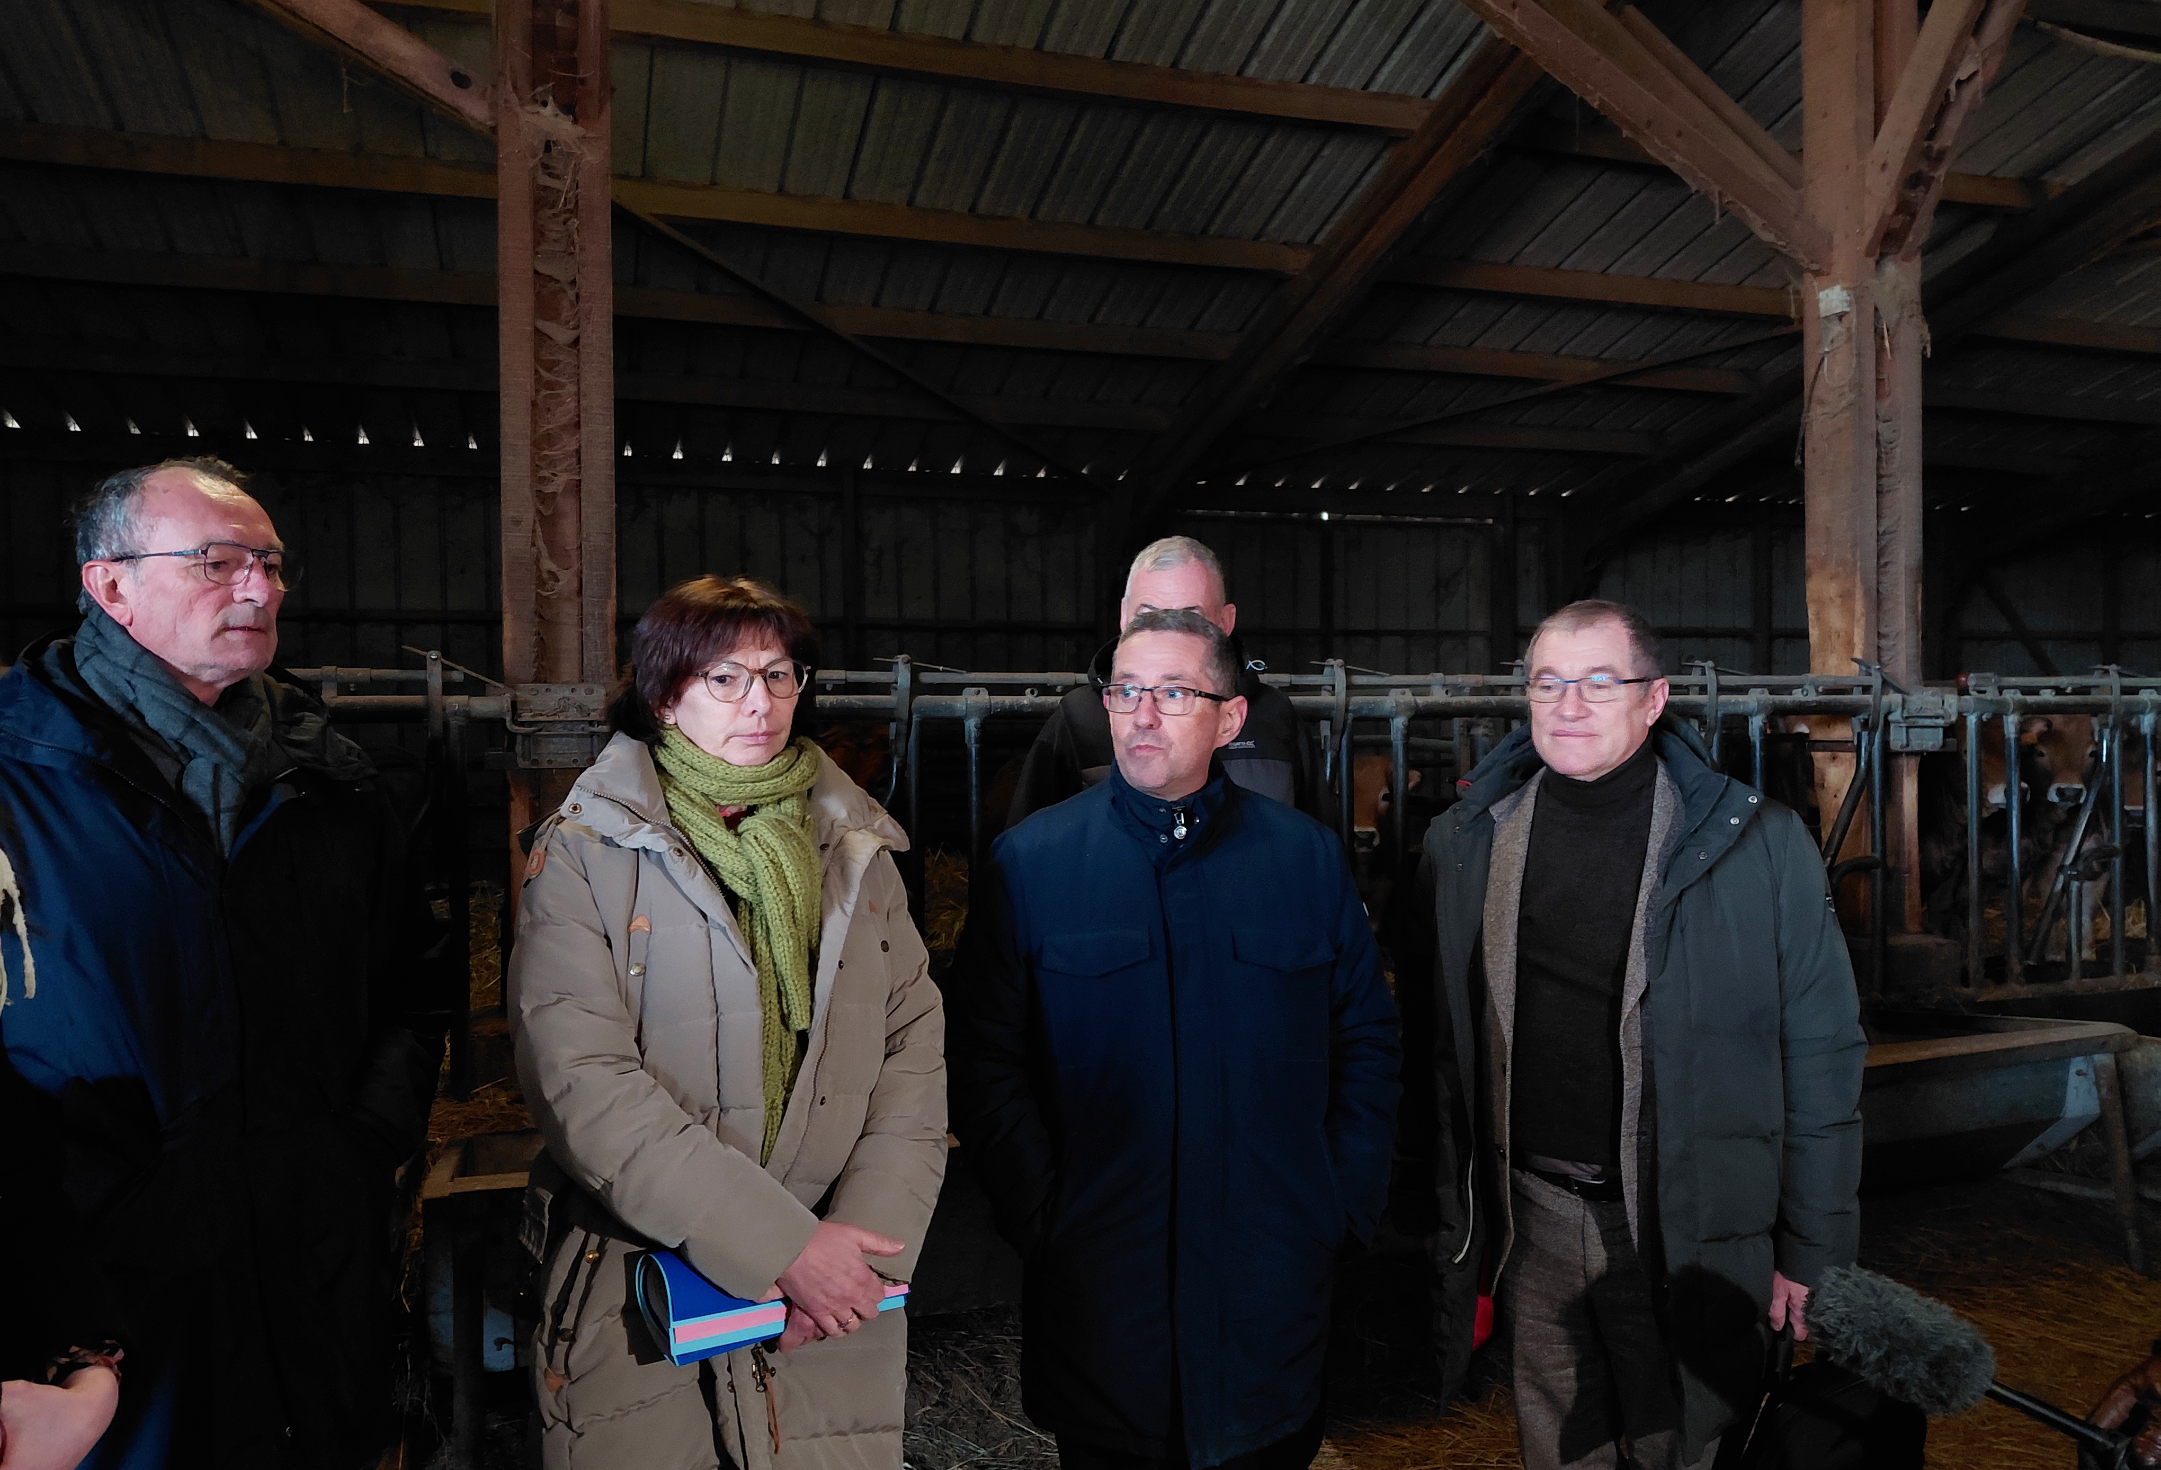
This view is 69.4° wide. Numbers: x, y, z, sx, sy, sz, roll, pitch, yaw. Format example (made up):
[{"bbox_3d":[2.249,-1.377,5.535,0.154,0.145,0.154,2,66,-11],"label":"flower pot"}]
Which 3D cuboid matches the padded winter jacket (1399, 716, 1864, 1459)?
[{"bbox_3d":[0.725,0.440,2.050,0.610,0.940,0.400,-1,0,32],"label":"padded winter jacket"}]

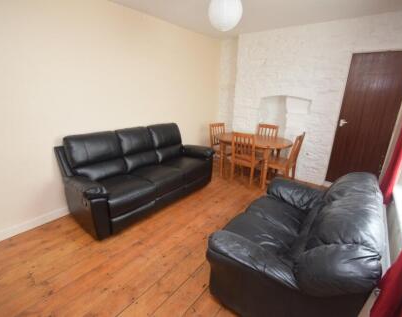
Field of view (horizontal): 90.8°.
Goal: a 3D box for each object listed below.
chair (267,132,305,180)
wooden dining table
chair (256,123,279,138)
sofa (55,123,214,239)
[{"bbox_3d":[1.471,-0.003,3.565,0.470,0.905,0.420,15,23,38],"label":"chair"},{"bbox_3d":[0.964,-0.028,3.887,1.387,0.747,0.977,13,22,32],"label":"wooden dining table"},{"bbox_3d":[1.298,-0.236,4.269,0.420,0.905,0.470,14,23,36],"label":"chair"},{"bbox_3d":[-0.789,0.113,2.988,0.938,1.008,2.046,15,23,37],"label":"sofa"}]

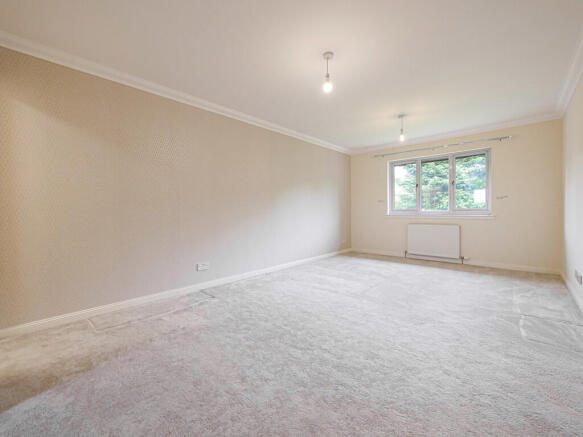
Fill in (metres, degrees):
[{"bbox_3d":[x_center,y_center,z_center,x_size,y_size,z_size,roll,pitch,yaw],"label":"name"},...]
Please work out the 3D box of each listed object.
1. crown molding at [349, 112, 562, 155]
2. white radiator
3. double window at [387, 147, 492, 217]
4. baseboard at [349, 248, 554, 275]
[{"bbox_3d":[2.682,-1.540,4.576,3.459,0.088,0.085,0,2,44],"label":"crown molding"},{"bbox_3d":[2.736,0.435,4.564,0.892,0.638,0.110,0,2,44],"label":"white radiator"},{"bbox_3d":[2.804,-0.647,4.637,1.735,1.151,0.130,0,2,44],"label":"double window"},{"bbox_3d":[2.733,0.792,4.649,3.459,0.090,0.020,0,2,44],"label":"baseboard"}]

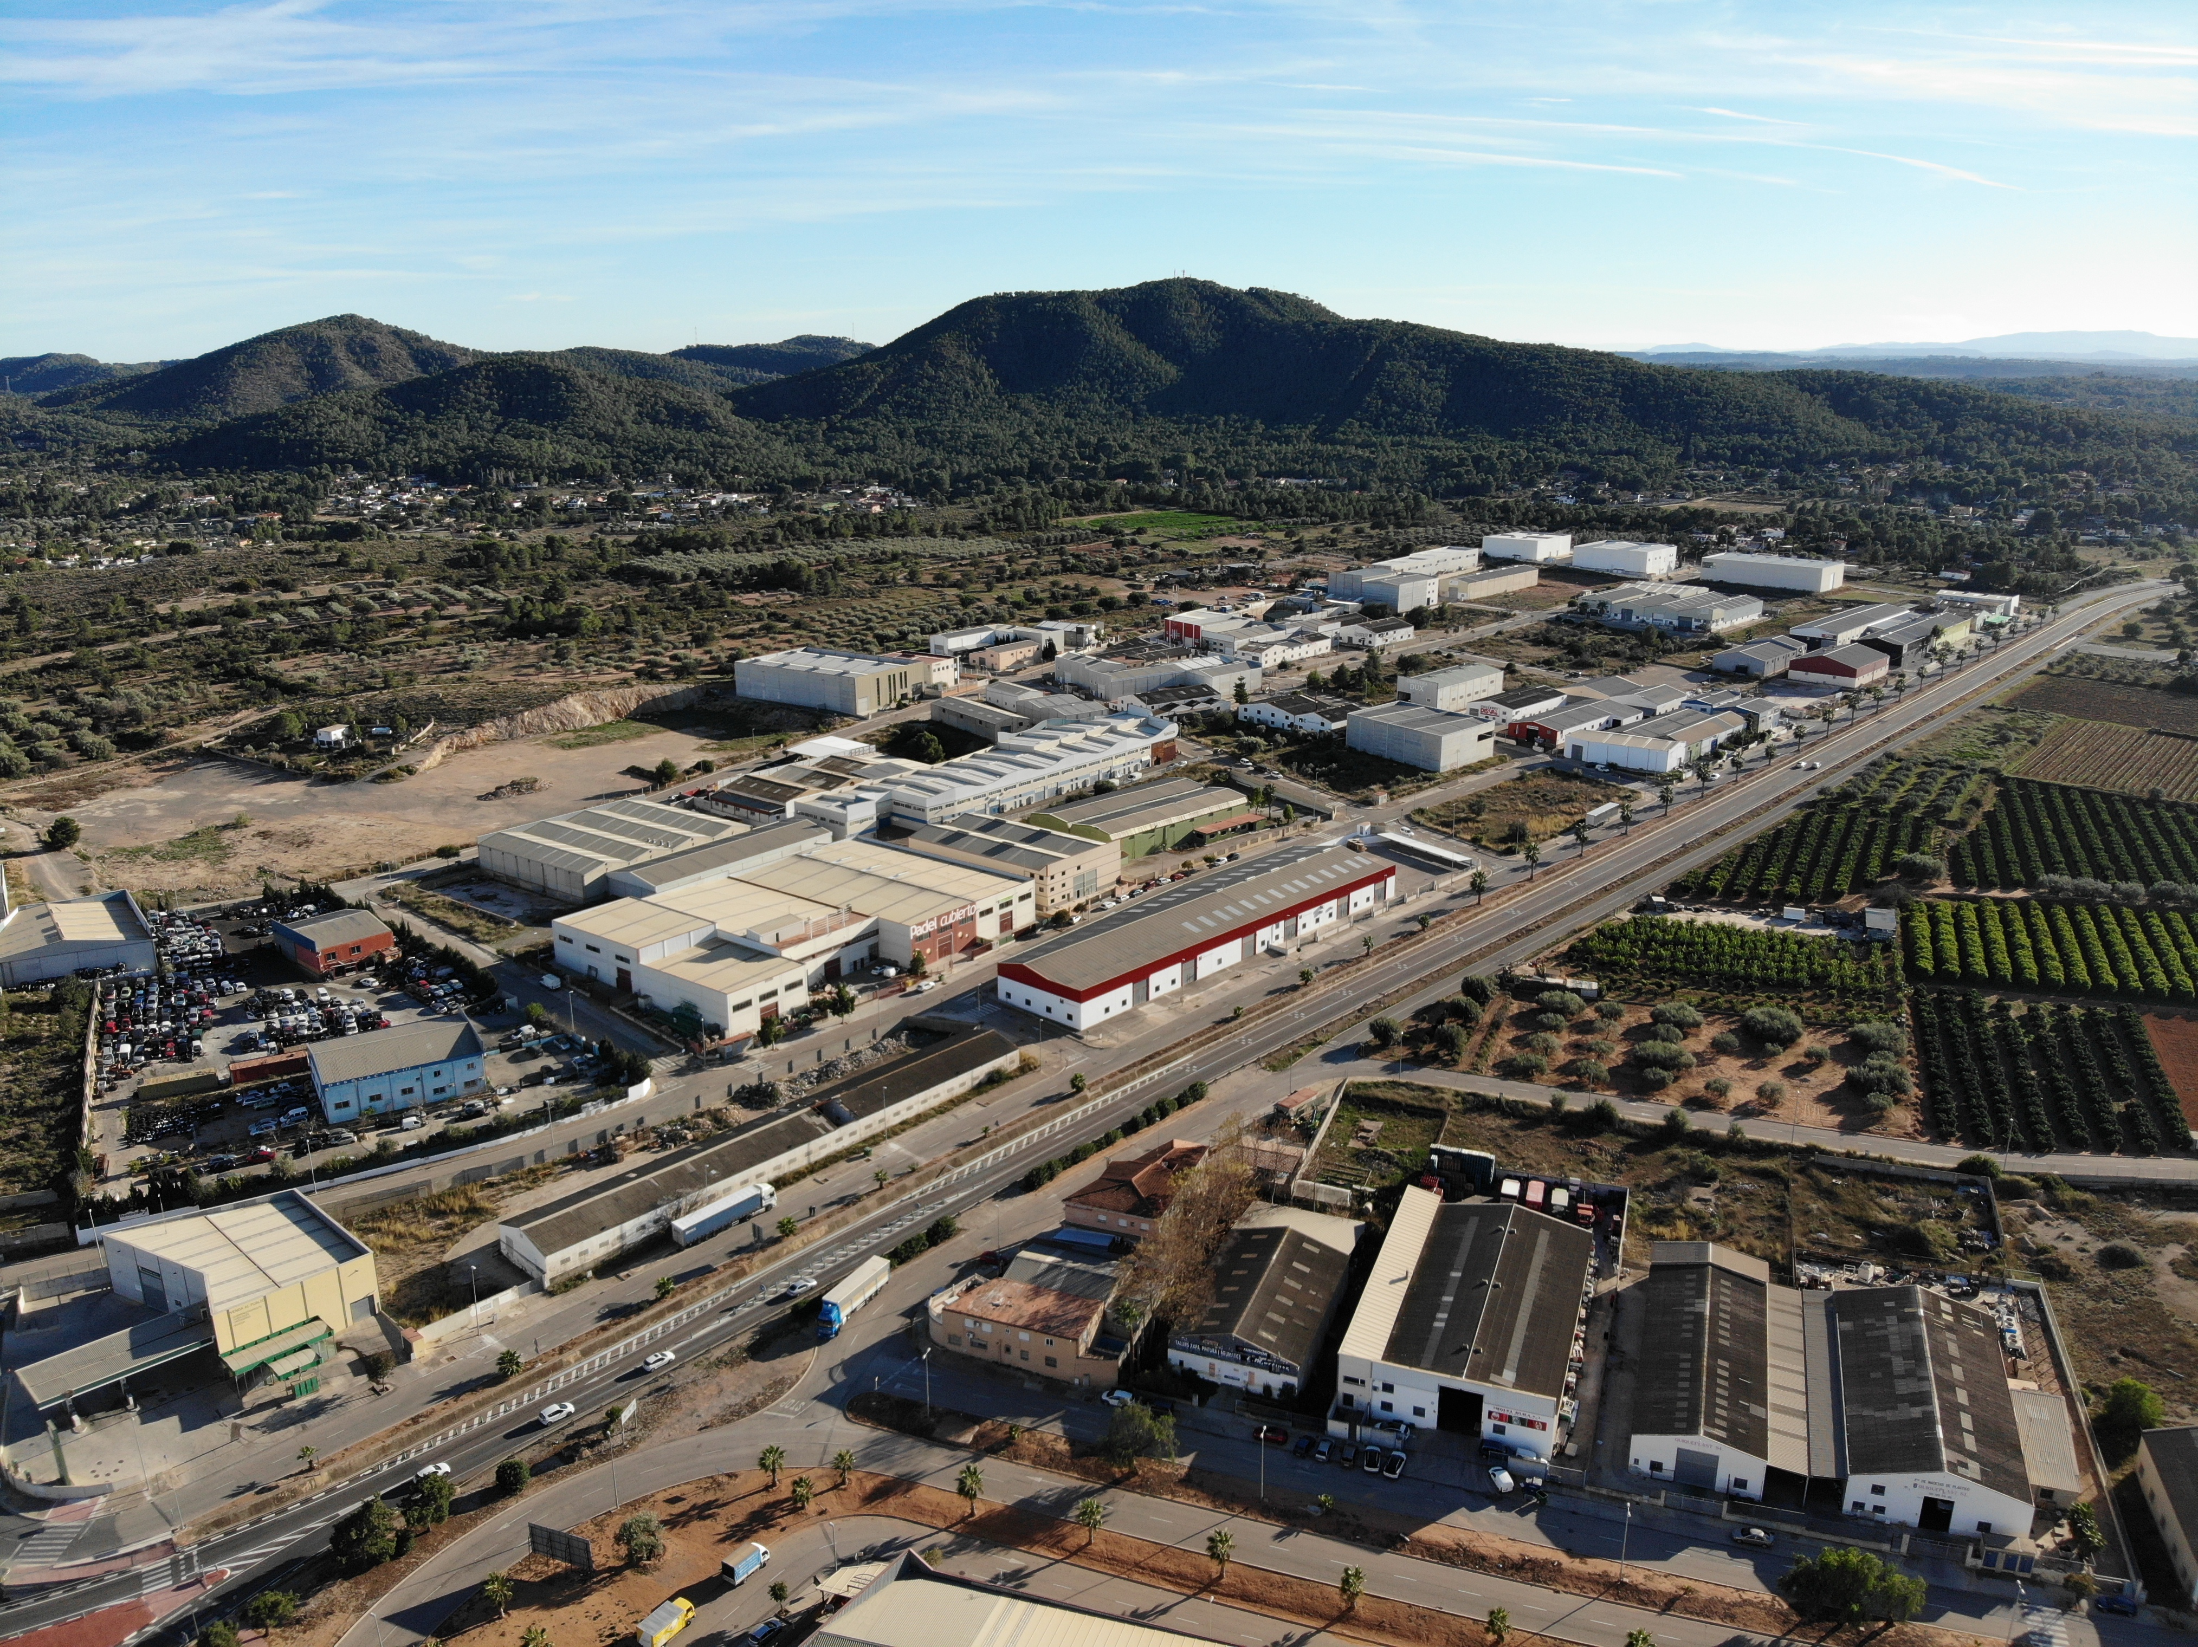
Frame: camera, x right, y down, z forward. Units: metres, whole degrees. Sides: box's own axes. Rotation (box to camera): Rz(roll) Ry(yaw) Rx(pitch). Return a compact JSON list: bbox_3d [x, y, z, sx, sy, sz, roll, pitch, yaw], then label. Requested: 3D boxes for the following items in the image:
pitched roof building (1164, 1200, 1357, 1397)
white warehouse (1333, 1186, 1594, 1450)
[{"bbox_3d":[22.910,61.120,201.340,17.000,6.600,33.000,7,18,21],"label":"pitched roof building"},{"bbox_3d":[50.914,66.111,207.574,26.580,8.830,42.060,7,18,22],"label":"white warehouse"}]

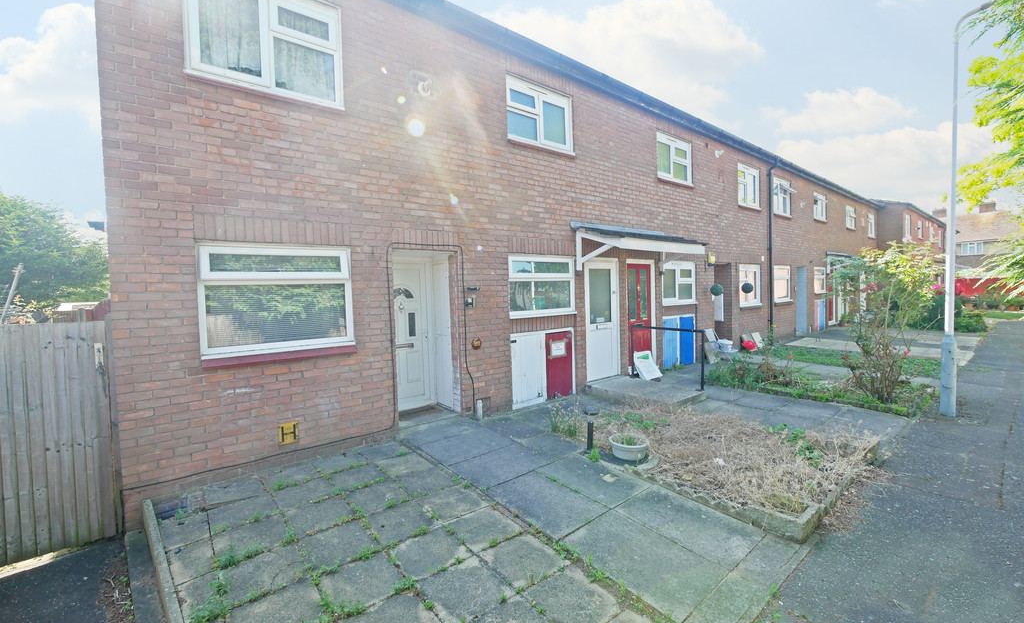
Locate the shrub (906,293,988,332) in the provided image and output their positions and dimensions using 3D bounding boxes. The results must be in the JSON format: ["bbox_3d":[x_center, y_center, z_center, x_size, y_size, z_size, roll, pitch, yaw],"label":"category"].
[{"bbox_3d":[15.878,-0.015,15.118,1.700,1.250,2.100,-4,3,-38],"label":"shrub"}]

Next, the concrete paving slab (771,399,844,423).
[{"bbox_3d":[4.294,1.440,5.968,0.950,0.050,0.600,-3,5,-39],"label":"concrete paving slab"}]

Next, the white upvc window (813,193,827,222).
[{"bbox_3d":[10.389,-3.509,13.957,1.310,0.900,0.100,-3,3,-38],"label":"white upvc window"}]

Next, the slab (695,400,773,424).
[{"bbox_3d":[3.076,1.414,5.661,0.870,0.050,0.600,-4,5,-38],"label":"slab"}]

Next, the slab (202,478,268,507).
[{"bbox_3d":[-2.456,1.620,3.679,0.440,0.045,0.430,-4,5,-38],"label":"slab"}]

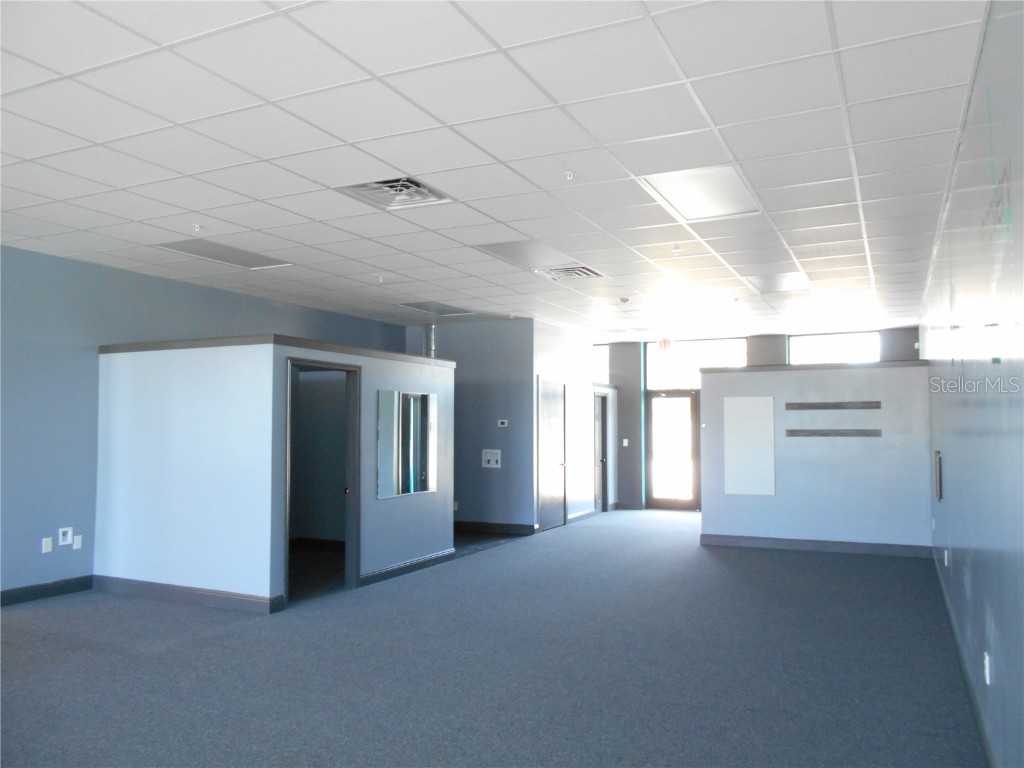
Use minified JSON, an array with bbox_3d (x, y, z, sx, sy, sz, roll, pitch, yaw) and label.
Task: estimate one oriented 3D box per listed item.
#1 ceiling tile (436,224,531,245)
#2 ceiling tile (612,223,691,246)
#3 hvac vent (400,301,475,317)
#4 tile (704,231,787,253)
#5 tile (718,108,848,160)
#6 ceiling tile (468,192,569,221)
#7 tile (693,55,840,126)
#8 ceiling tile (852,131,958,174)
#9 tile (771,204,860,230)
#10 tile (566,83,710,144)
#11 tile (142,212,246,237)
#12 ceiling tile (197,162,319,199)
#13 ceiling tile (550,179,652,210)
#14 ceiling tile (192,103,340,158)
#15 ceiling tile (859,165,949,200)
[{"bbox_3d":[-0.218,-1.218,6.213,0.605,0.020,0.605,-1,-3,26],"label":"ceiling tile"},{"bbox_3d":[1.132,-1.201,6.188,0.600,0.020,0.600,-1,-3,26],"label":"ceiling tile"},{"bbox_3d":[-0.965,-1.021,10.222,0.600,0.050,1.200,-1,-3,26],"label":"hvac vent"},{"bbox_3d":[1.975,-1.209,6.556,0.605,0.020,0.605,-1,-3,26],"label":"tile"},{"bbox_3d":[1.441,-1.308,4.053,0.605,0.020,0.605,-1,-3,26],"label":"tile"},{"bbox_3d":[0.056,-1.244,5.377,0.600,0.020,0.600,-1,-3,26],"label":"ceiling tile"},{"bbox_3d":[1.190,-1.340,3.520,0.605,0.020,0.605,-1,-3,26],"label":"tile"},{"bbox_3d":[2.221,-1.295,4.352,0.510,0.020,0.605,-1,-3,26],"label":"ceiling tile"},{"bbox_3d":[2.262,-1.245,5.735,0.605,0.020,0.605,-1,-3,26],"label":"tile"},{"bbox_3d":[0.623,-1.319,3.762,0.600,0.020,0.600,-1,-3,26],"label":"tile"},{"bbox_3d":[-2.422,-1.234,5.947,0.605,0.020,0.605,-1,-3,26],"label":"tile"},{"bbox_3d":[-1.577,-1.277,4.835,0.605,0.020,0.605,-1,-3,26],"label":"ceiling tile"},{"bbox_3d":[0.614,-1.263,5.145,0.605,0.020,0.605,-1,-3,26],"label":"ceiling tile"},{"bbox_3d":[-1.286,-1.311,4.013,0.605,0.020,0.605,-1,-3,26],"label":"ceiling tile"},{"bbox_3d":[2.467,-1.255,4.843,0.510,0.020,0.600,-1,-3,26],"label":"ceiling tile"}]

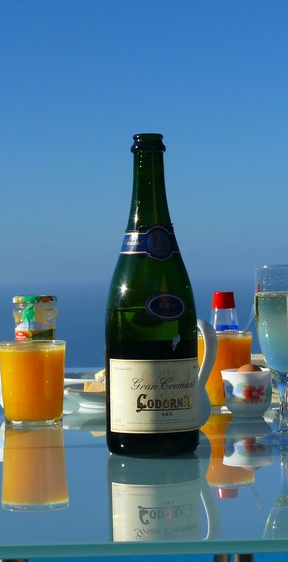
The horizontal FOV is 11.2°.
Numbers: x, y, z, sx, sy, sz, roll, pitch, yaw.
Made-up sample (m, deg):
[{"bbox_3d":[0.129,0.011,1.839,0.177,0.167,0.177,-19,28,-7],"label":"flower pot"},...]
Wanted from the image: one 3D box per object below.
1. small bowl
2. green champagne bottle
[{"bbox_3d":[0.121,0.132,1.727,0.060,0.053,0.060,-1,1,0],"label":"small bowl"},{"bbox_3d":[0.006,0.013,1.394,0.088,0.302,0.088,-1,1,0],"label":"green champagne bottle"}]

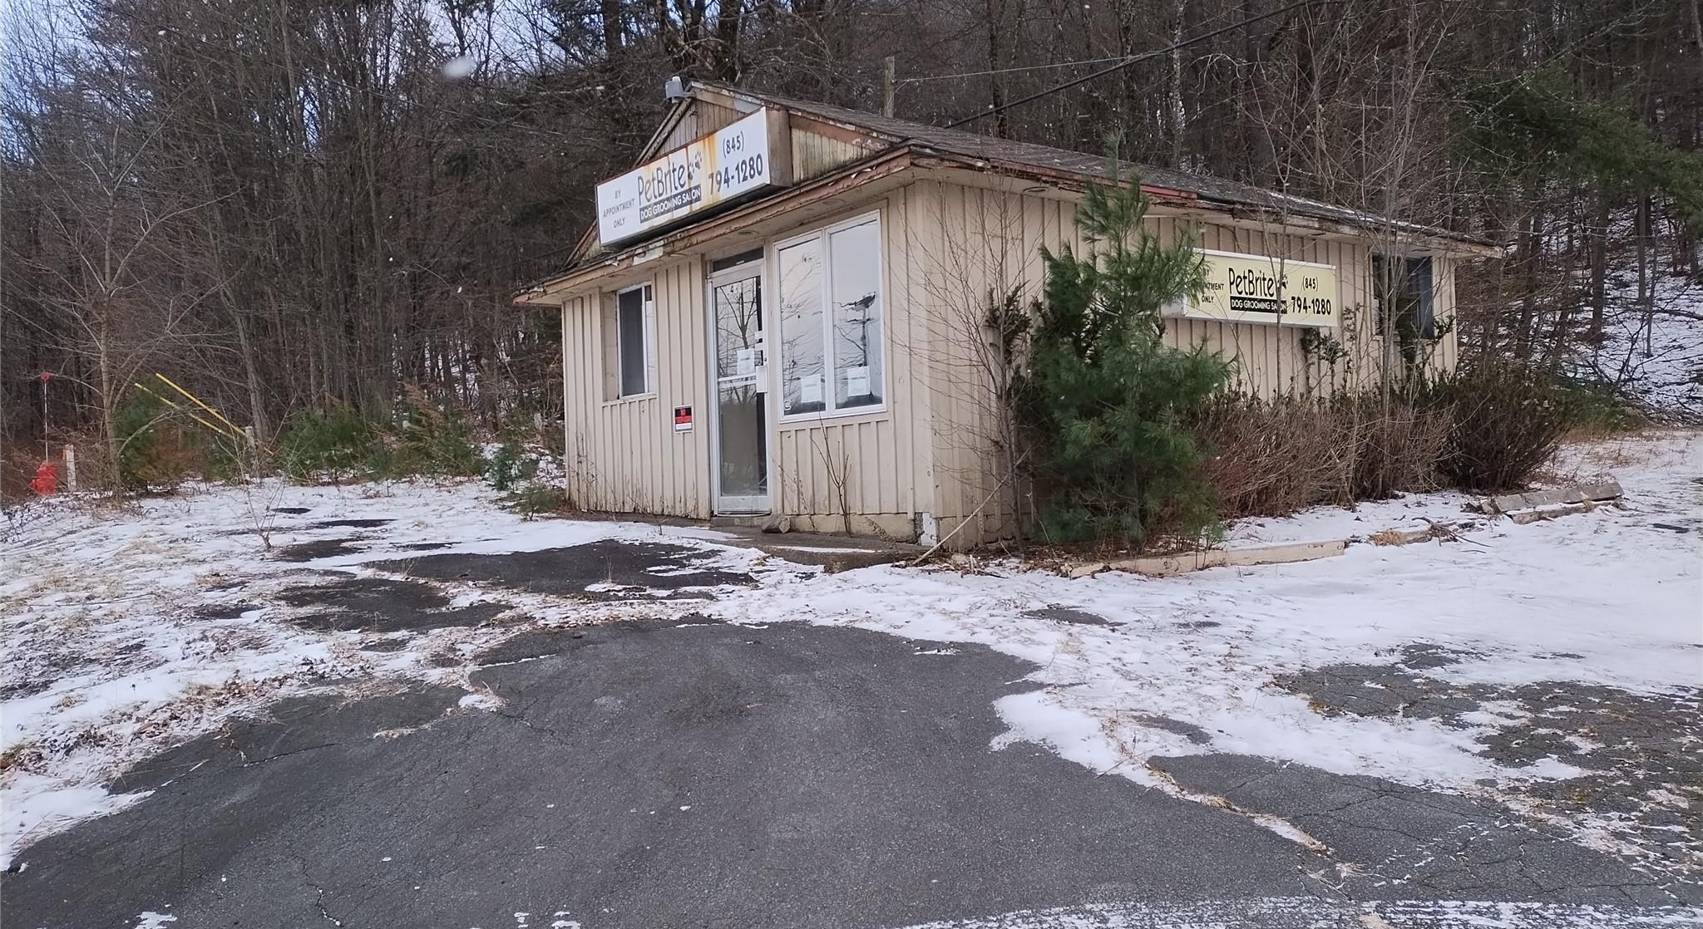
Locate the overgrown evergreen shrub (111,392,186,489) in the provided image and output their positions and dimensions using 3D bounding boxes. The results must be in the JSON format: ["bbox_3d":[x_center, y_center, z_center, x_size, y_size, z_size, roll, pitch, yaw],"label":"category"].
[{"bbox_3d":[-12.292,-0.395,21.500,1.280,1.720,1.300,-2,-1,-30],"label":"overgrown evergreen shrub"}]

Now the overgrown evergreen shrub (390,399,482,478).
[{"bbox_3d":[-6.919,-0.421,20.500,1.550,1.340,1.400,-2,0,-19],"label":"overgrown evergreen shrub"}]

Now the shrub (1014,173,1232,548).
[{"bbox_3d":[1.838,-0.727,8.350,1.400,2.600,1.350,-2,0,0],"label":"shrub"}]

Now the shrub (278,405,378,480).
[{"bbox_3d":[-9.152,-0.395,21.500,1.750,1.340,1.500,-2,0,-23],"label":"shrub"}]

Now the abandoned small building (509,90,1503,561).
[{"bbox_3d":[1.573,-1.468,13.253,7.972,4.076,6.837,-2,-1,-37],"label":"abandoned small building"}]

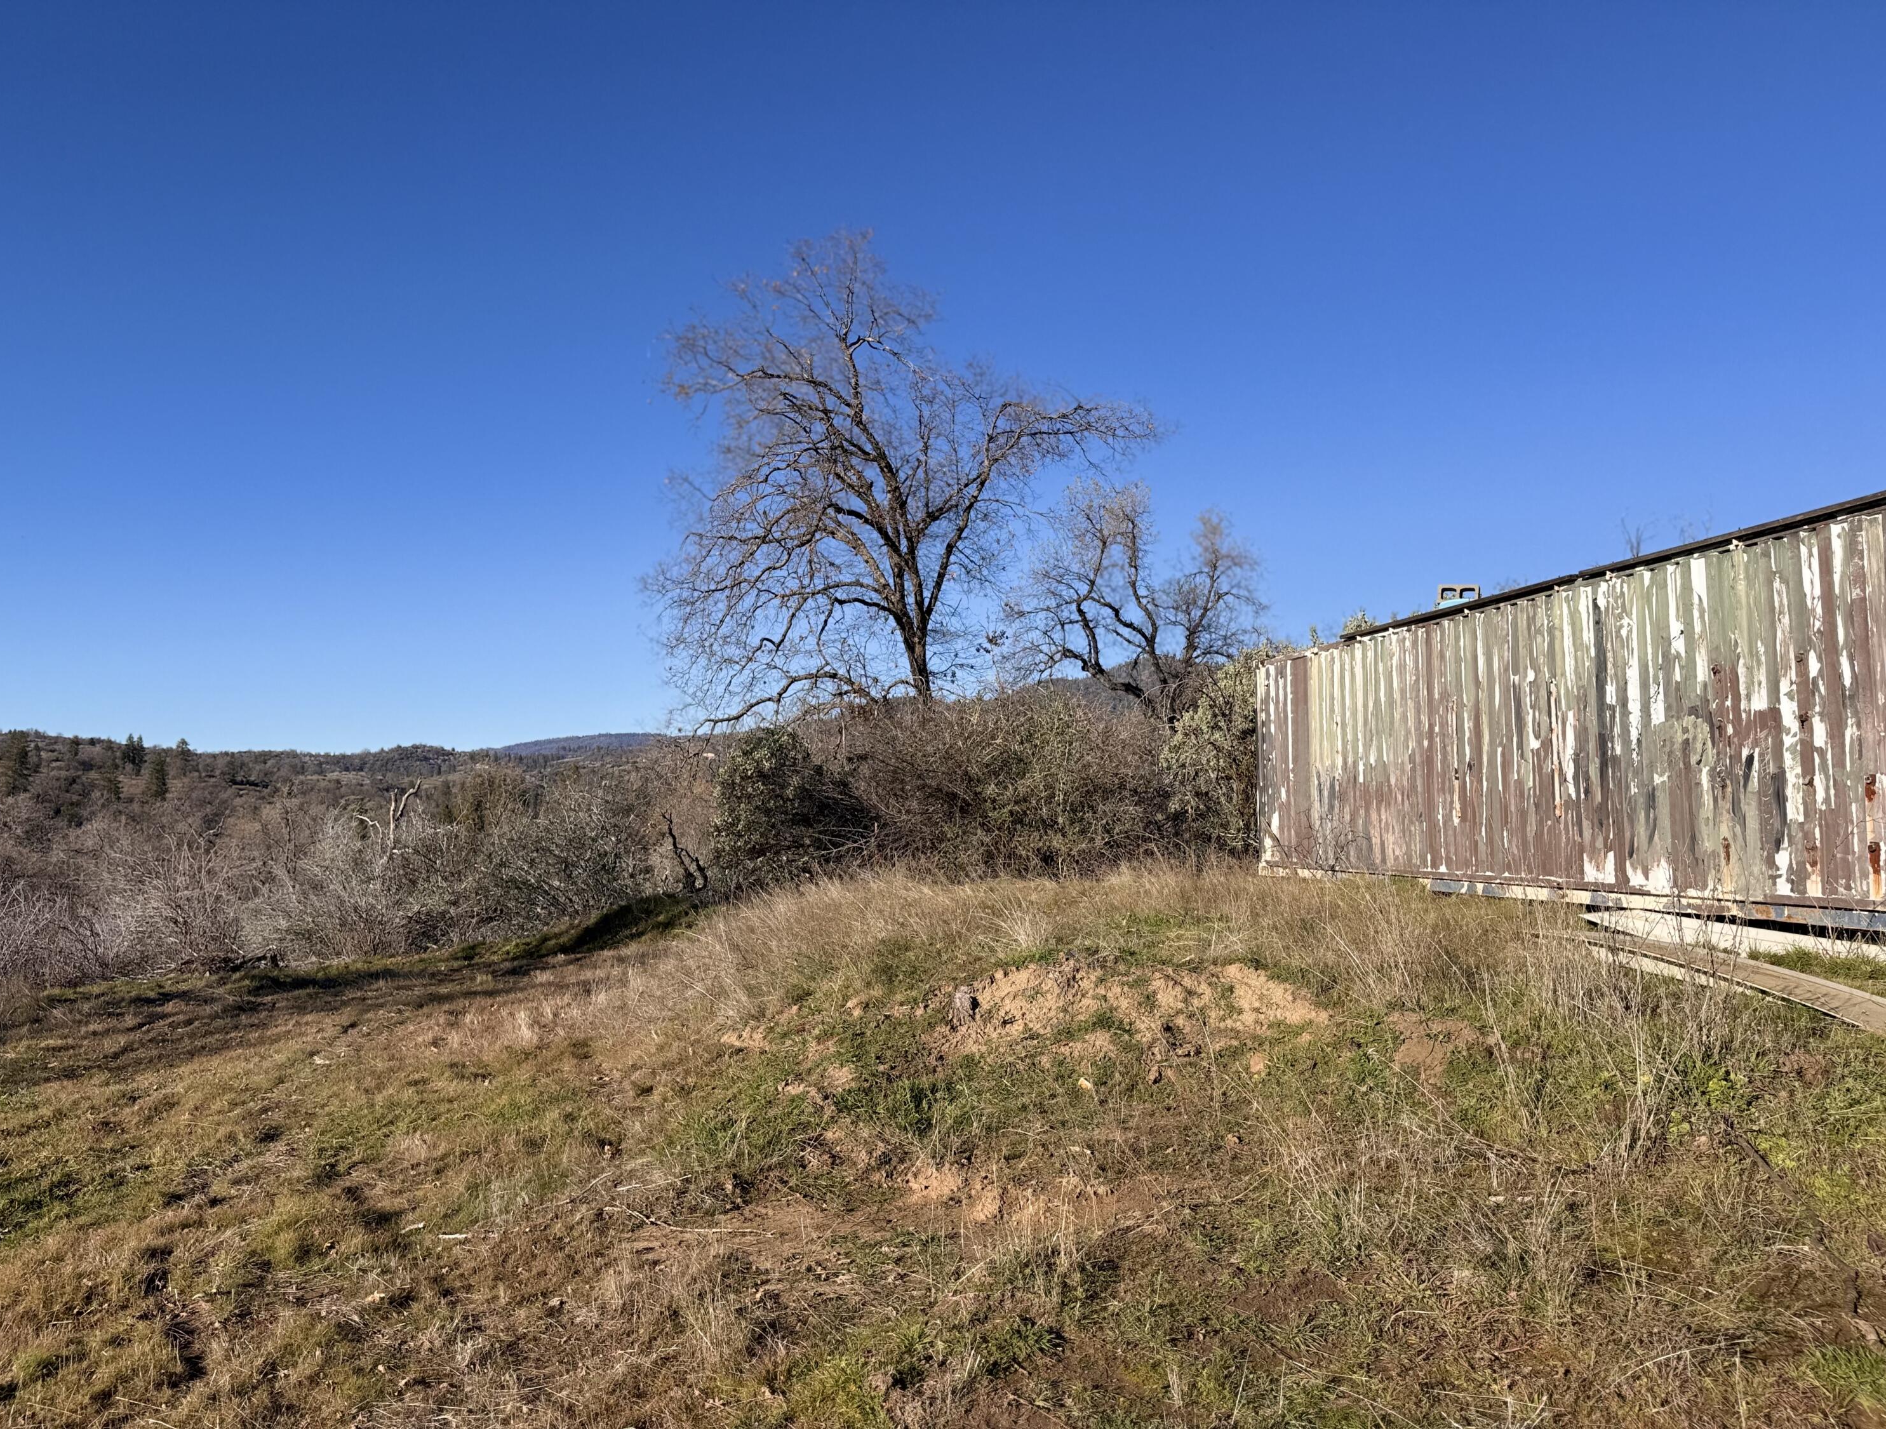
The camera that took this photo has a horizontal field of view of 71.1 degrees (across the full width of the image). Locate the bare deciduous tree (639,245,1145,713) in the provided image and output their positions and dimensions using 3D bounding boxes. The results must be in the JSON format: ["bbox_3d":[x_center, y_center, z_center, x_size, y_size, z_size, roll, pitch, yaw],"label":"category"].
[{"bbox_3d":[-0.776,-3.299,26.500,9.934,12.839,9.000,0,-5,0],"label":"bare deciduous tree"}]

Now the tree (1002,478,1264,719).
[{"bbox_3d":[3.475,-0.784,24.000,4.669,7.004,4.600,0,-5,0],"label":"tree"}]

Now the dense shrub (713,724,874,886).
[{"bbox_3d":[-2.031,1.242,17.500,2.085,2.149,2.000,0,-5,0],"label":"dense shrub"}]

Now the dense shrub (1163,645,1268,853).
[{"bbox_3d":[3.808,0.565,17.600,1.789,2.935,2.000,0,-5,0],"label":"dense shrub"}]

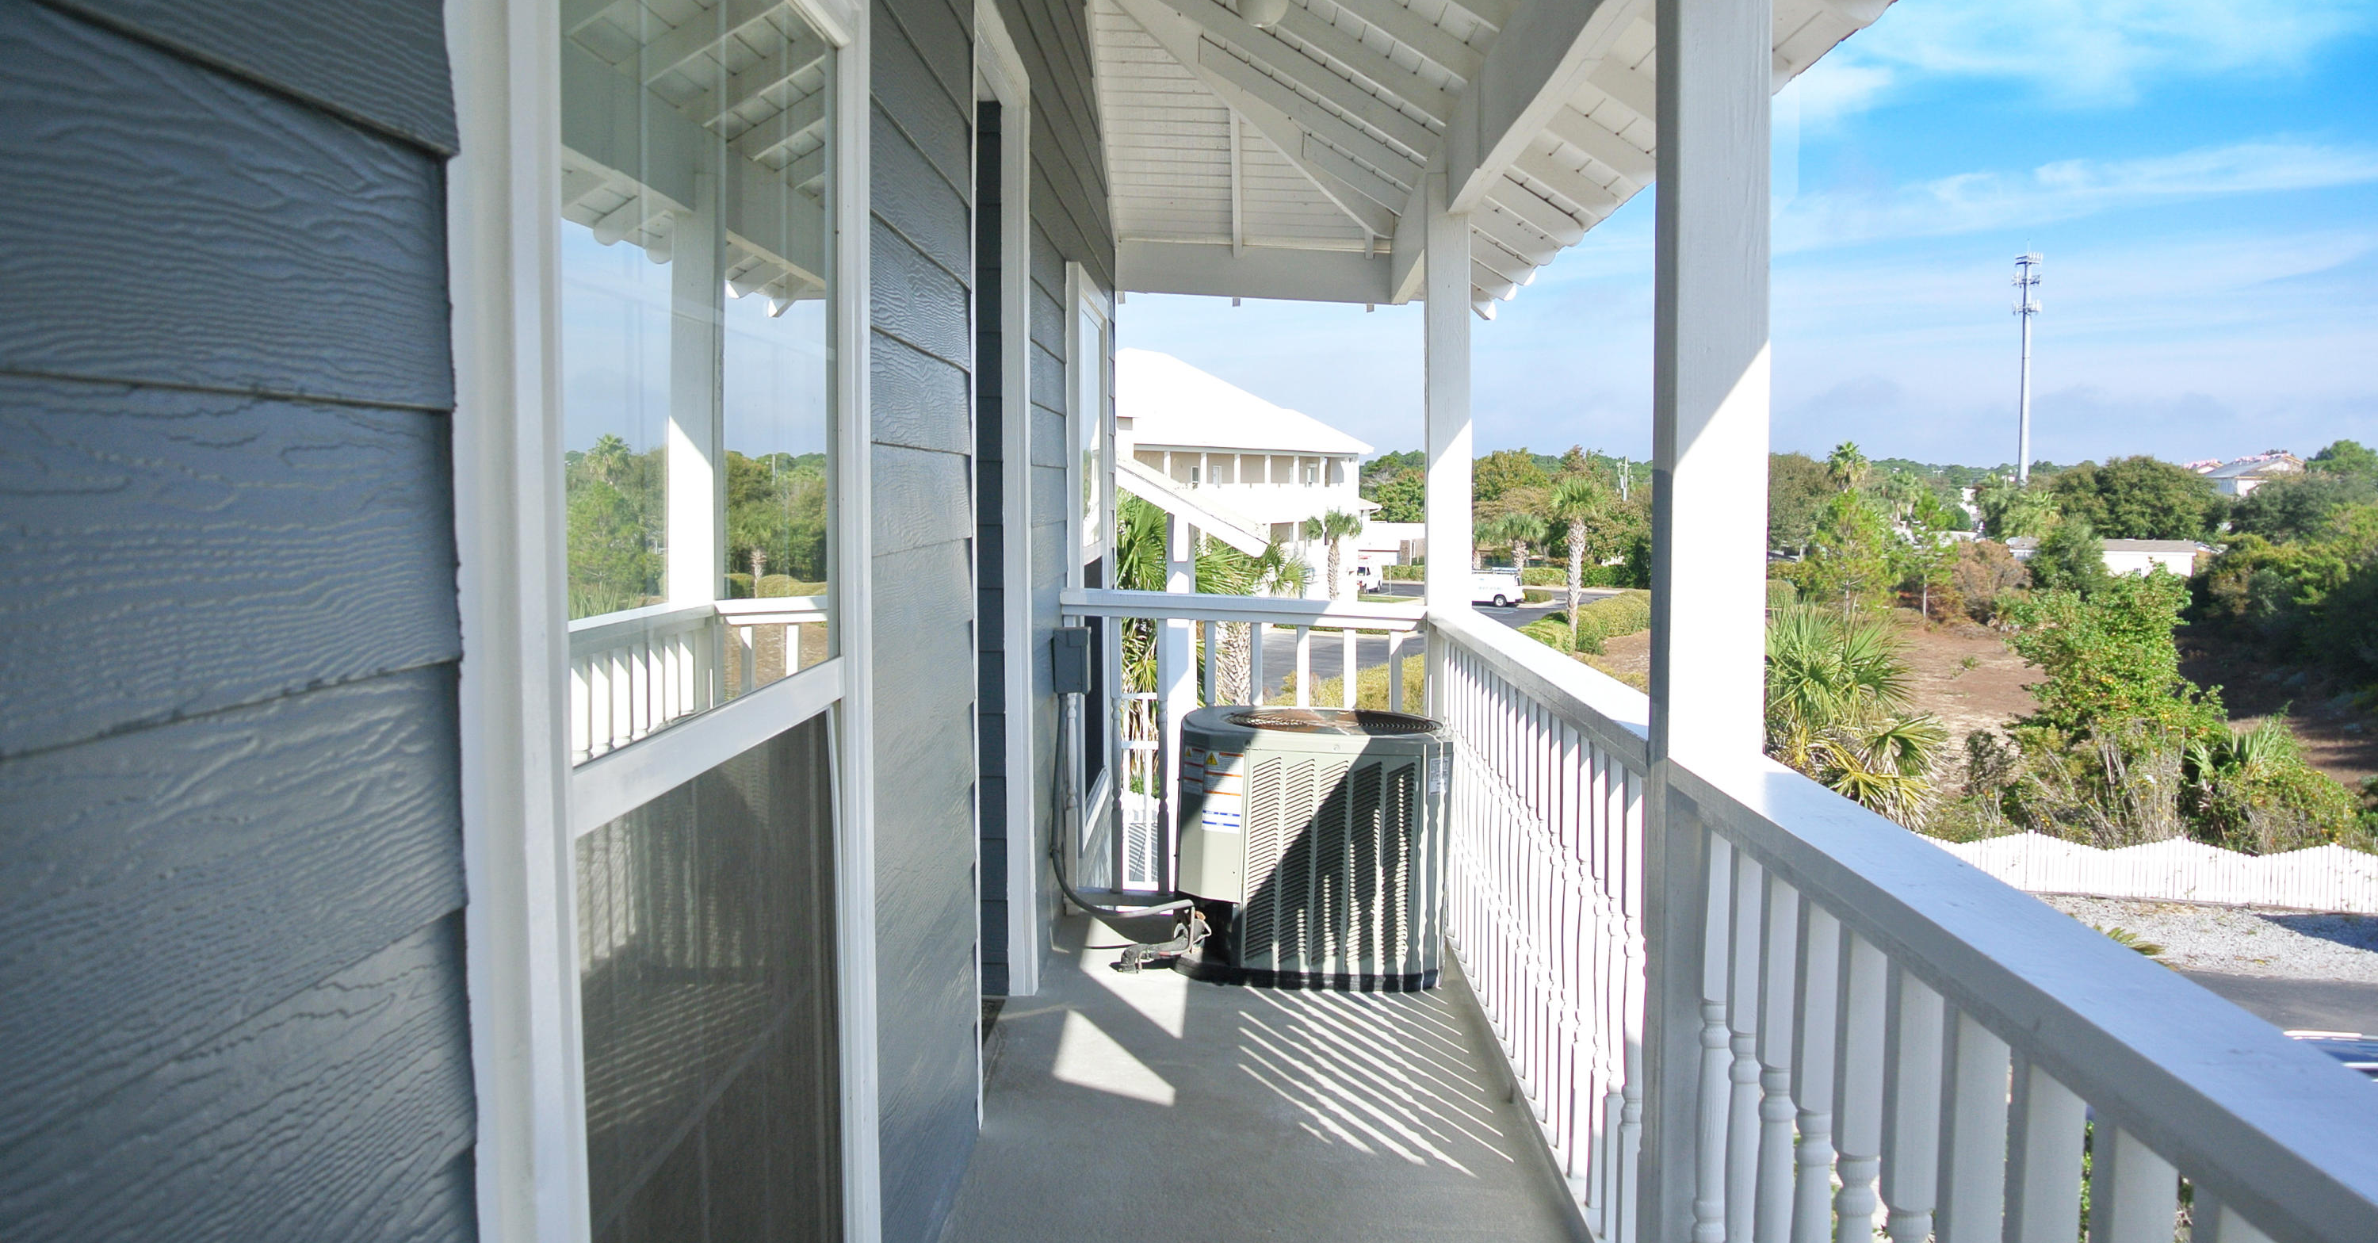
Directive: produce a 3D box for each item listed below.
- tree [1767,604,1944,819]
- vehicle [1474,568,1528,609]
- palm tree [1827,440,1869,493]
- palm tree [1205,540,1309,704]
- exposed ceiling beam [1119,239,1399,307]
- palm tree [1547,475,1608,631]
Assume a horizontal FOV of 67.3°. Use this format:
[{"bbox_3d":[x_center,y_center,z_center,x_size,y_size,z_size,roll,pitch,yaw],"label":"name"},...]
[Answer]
[{"bbox_3d":[13.792,2.029,37.285,3.900,4.920,3.700,0,4,0],"label":"tree"},{"bbox_3d":[17.981,-2.163,110.687,5.600,2.200,2.050,2,5,20],"label":"vehicle"},{"bbox_3d":[45.835,-7.260,123.631,3.000,10.630,3.000,0,4,0],"label":"palm tree"},{"bbox_3d":[0.771,1.604,30.750,3.100,6.652,3.100,0,4,0],"label":"palm tree"},{"bbox_3d":[0.329,-1.687,8.700,1.420,0.280,0.110,0,4,1],"label":"exposed ceiling beam"},{"bbox_3d":[17.164,-2.539,78.563,2.800,7.806,2.800,0,4,0],"label":"palm tree"}]

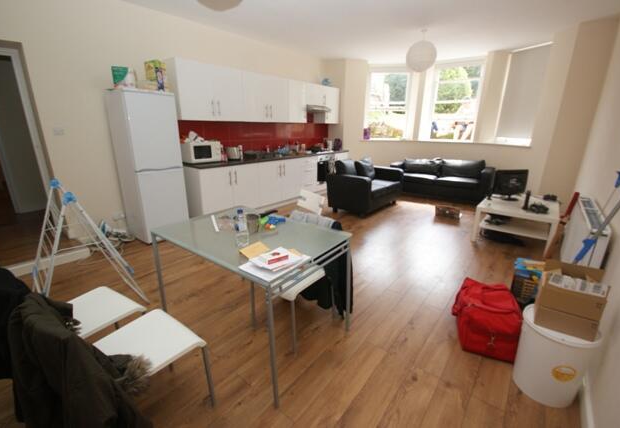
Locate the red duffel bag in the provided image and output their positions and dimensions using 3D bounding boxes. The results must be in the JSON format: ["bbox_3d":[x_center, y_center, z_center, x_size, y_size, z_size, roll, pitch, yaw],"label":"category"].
[{"bbox_3d":[1.270,0.736,1.912,0.310,0.330,0.490,8,18,24],"label":"red duffel bag"}]

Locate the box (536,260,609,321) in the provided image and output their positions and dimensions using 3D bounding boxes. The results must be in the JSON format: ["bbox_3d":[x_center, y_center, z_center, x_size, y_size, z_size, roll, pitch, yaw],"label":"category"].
[{"bbox_3d":[1.438,0.413,1.480,0.240,0.165,0.290,14,21,39],"label":"box"}]

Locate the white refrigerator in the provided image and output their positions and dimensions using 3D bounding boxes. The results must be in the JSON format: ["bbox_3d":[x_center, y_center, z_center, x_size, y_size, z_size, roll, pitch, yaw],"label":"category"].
[{"bbox_3d":[-2.189,-0.632,3.679,0.610,1.860,0.580,12,20,33],"label":"white refrigerator"}]

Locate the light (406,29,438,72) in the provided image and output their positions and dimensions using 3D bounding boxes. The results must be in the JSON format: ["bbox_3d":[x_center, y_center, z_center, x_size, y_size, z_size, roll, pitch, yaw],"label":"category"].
[{"bbox_3d":[1.519,-2.214,3.618,0.390,0.520,0.390,13,21,38],"label":"light"}]

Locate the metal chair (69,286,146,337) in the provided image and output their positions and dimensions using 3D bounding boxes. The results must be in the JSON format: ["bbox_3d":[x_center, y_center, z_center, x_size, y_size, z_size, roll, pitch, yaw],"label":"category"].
[{"bbox_3d":[-1.303,0.594,1.517,0.460,0.790,0.490,10,19,30],"label":"metal chair"}]

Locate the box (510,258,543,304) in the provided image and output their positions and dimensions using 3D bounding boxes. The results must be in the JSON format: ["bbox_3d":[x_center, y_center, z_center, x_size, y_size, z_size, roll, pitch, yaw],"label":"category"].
[{"bbox_3d":[1.946,0.617,2.334,0.270,0.332,0.236,13,21,38],"label":"box"}]

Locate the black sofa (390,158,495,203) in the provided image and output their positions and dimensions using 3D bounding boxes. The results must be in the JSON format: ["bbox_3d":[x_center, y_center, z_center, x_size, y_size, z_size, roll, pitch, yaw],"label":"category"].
[{"bbox_3d":[2.976,-0.778,6.258,2.000,0.820,0.830,12,20,35],"label":"black sofa"}]

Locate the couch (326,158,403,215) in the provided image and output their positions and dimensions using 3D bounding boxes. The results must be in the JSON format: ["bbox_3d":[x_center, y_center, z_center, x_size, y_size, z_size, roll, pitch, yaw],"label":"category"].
[{"bbox_3d":[1.104,-0.522,5.346,0.871,0.816,1.435,14,21,39],"label":"couch"}]

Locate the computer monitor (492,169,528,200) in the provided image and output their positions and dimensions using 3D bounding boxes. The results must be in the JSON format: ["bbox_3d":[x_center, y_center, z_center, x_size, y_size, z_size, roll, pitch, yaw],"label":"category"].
[{"bbox_3d":[2.961,-0.402,3.944,0.390,0.400,0.160,2,16,4],"label":"computer monitor"}]

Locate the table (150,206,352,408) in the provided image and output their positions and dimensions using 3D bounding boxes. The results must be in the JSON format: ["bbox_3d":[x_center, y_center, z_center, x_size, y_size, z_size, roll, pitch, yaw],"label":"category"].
[{"bbox_3d":[-0.415,0.493,1.954,1.171,0.752,0.771,12,20,35],"label":"table"}]

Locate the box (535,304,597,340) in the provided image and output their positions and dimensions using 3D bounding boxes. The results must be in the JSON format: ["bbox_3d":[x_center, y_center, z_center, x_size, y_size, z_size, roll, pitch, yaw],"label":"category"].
[{"bbox_3d":[1.426,0.549,1.513,0.230,0.117,0.270,12,20,35],"label":"box"}]

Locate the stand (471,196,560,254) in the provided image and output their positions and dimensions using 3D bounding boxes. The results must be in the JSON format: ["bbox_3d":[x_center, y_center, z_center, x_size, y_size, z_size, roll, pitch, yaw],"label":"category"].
[{"bbox_3d":[2.810,0.128,3.662,0.830,0.500,0.700,15,22,40],"label":"stand"}]

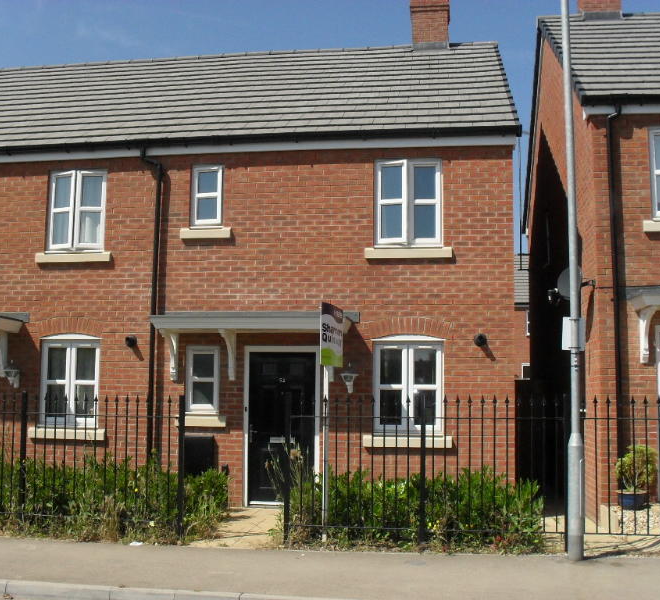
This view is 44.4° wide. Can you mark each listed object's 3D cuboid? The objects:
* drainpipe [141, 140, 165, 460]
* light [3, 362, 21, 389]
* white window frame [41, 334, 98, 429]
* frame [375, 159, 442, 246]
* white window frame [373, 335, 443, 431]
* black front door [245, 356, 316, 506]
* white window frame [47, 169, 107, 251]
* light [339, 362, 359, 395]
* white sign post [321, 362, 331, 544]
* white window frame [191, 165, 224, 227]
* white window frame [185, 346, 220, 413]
[{"bbox_3d":[-2.432,0.296,10.792,0.220,4.746,0.250,0,-5,9],"label":"drainpipe"},{"bbox_3d":[-4.347,1.020,11.045,0.235,0.390,0.250,0,-5,9],"label":"light"},{"bbox_3d":[-3.568,1.109,11.106,0.859,1.270,0.090,0,-5,9],"label":"white window frame"},{"bbox_3d":[1.028,-1.260,10.568,0.890,1.173,0.100,0,-5,9],"label":"frame"},{"bbox_3d":[1.008,1.084,10.376,0.904,1.270,0.090,0,-5,9],"label":"white window frame"},{"bbox_3d":[-0.634,1.673,10.598,0.904,1.966,0.070,0,-5,9],"label":"black front door"},{"bbox_3d":[-3.541,-1.249,11.297,0.869,1.154,0.100,0,-5,9],"label":"white window frame"},{"bbox_3d":[0.247,0.991,10.313,0.242,0.412,0.250,0,-5,9],"label":"light"},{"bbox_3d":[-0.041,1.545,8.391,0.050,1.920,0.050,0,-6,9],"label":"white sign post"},{"bbox_3d":[-1.674,-1.405,11.023,0.443,0.872,0.090,0,-5,9],"label":"white window frame"},{"bbox_3d":[-1.693,1.067,10.810,0.476,0.891,0.090,0,-5,9],"label":"white window frame"}]

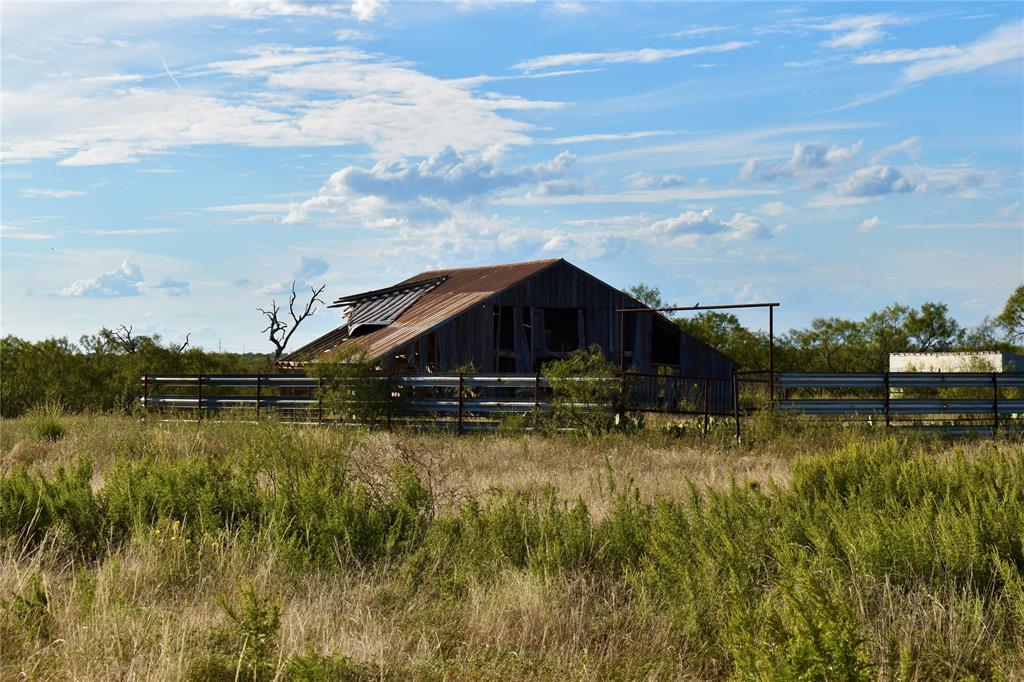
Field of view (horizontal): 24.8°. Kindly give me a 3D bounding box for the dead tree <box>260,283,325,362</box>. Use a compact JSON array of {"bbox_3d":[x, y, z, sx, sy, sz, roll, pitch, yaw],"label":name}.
[{"bbox_3d":[-10.000,0.171,105.000,3.100,5.750,2.800,0,-1,0],"label":"dead tree"}]

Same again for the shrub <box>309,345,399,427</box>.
[{"bbox_3d":[-3.930,1.206,57.600,2.200,2.240,2.000,0,-1,0],"label":"shrub"}]

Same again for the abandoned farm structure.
[{"bbox_3d":[-0.730,0.008,83.400,13.900,5.420,11.000,0,-1,-27],"label":"abandoned farm structure"}]

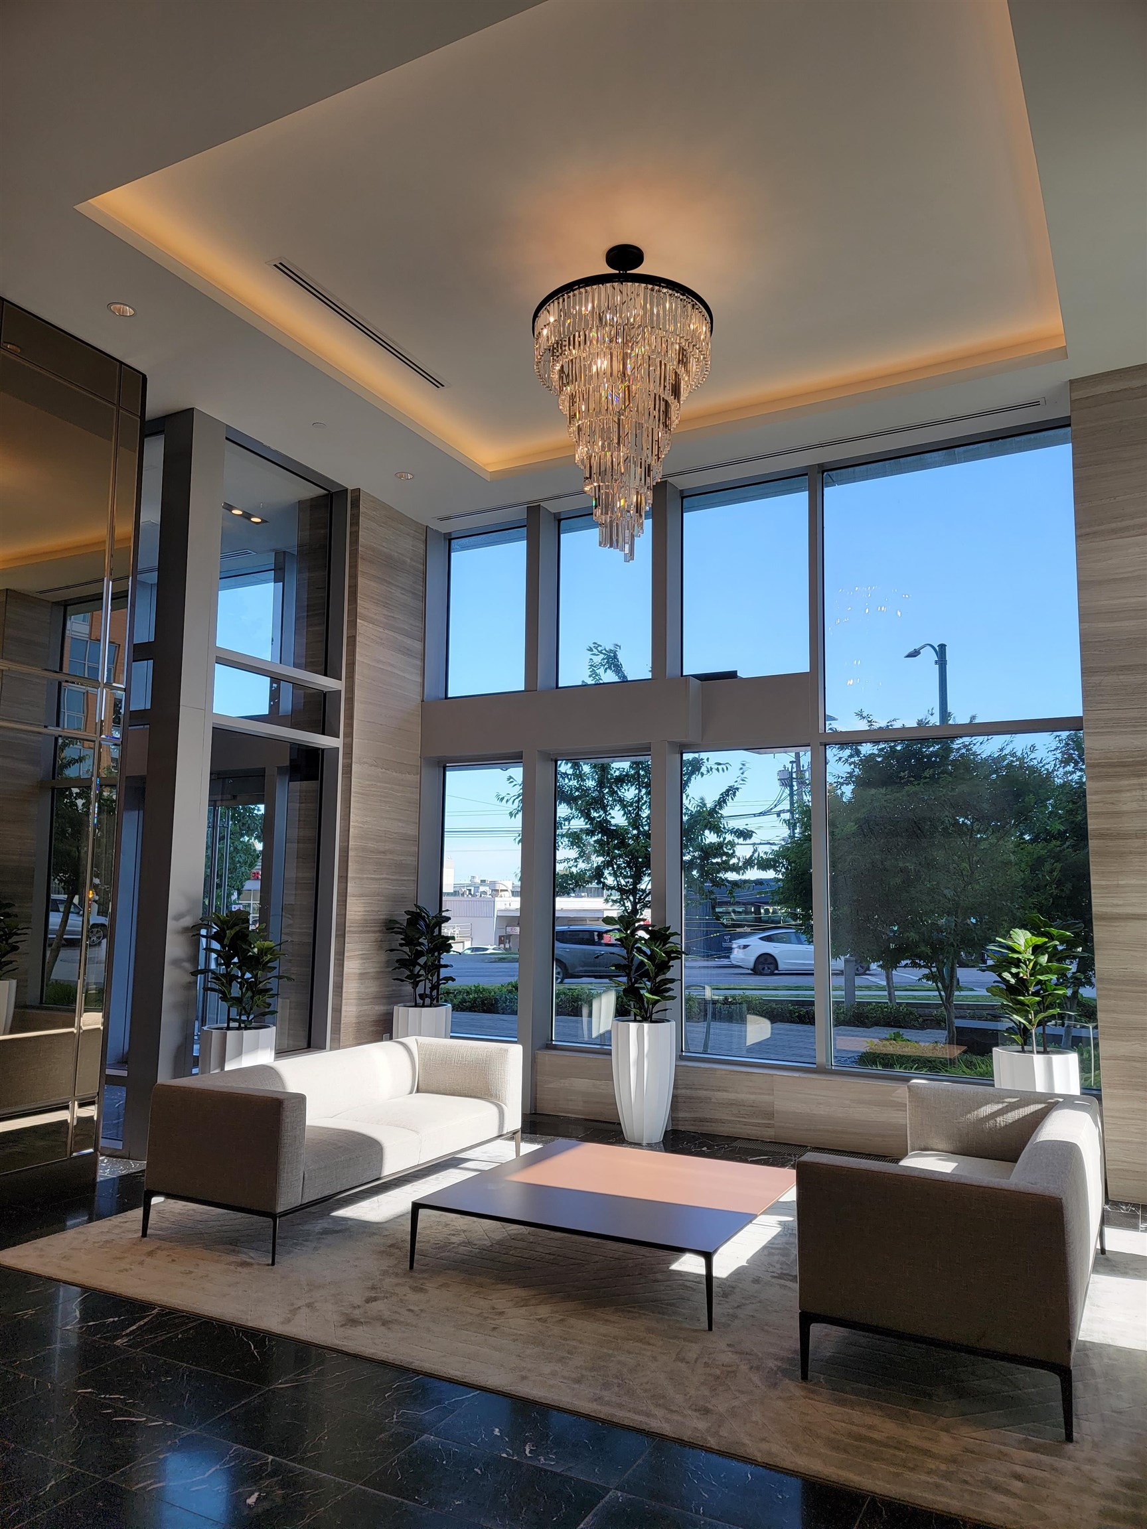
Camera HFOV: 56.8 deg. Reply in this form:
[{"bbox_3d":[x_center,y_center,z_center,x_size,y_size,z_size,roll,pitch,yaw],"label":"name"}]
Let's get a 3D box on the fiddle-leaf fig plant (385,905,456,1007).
[{"bbox_3d":[-1.151,1.460,8.066,0.550,0.760,0.530,-3,-8,27],"label":"fiddle-leaf fig plant"}]

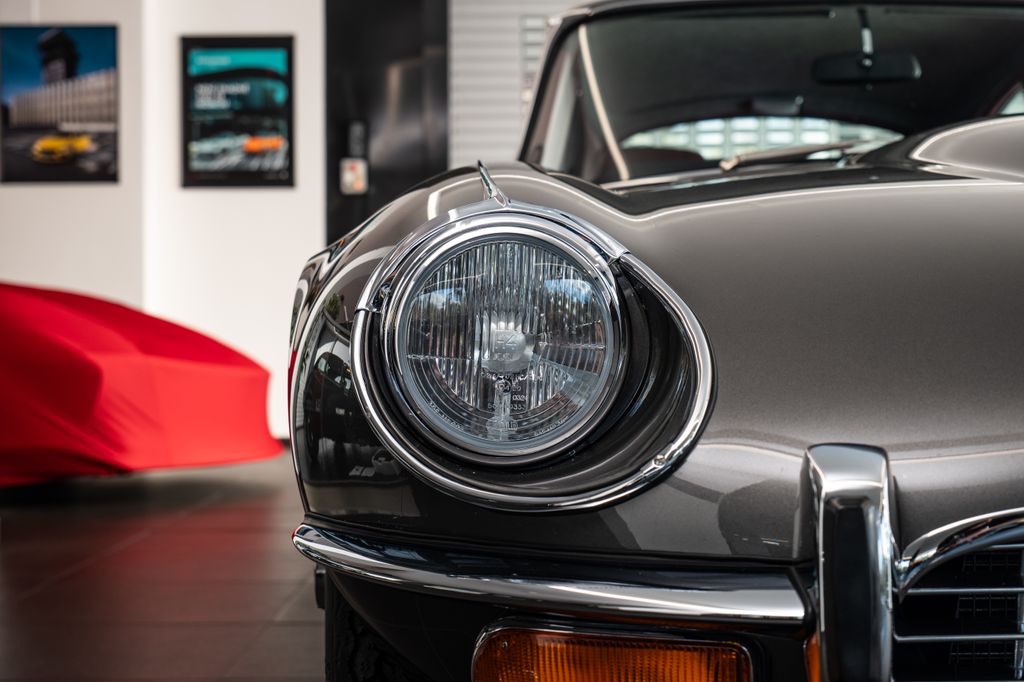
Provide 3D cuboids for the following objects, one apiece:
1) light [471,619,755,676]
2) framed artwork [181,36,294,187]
[{"bbox_3d":[0.071,0.242,1.225,0.210,0.080,0.060,0,0,14],"label":"light"},{"bbox_3d":[-1.466,-1.224,9.120,0.602,0.805,0.030,0,0,0],"label":"framed artwork"}]

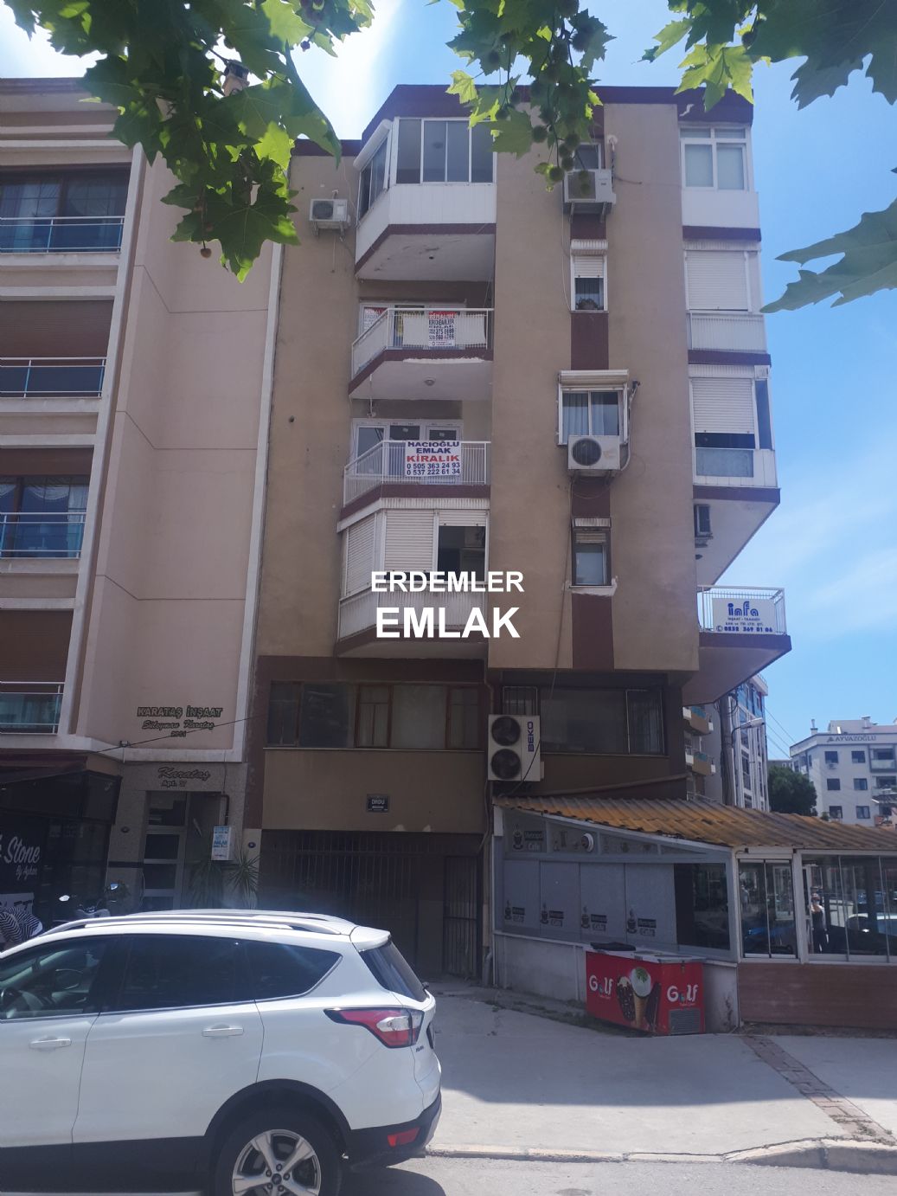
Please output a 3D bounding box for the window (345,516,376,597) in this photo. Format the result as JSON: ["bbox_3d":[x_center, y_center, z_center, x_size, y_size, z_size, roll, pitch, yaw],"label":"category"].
[{"bbox_3d":[-1.661,-0.797,17.500,0.060,1.372,1.069,10,-16,-31],"label":"window"}]

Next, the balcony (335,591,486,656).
[{"bbox_3d":[-0.734,0.440,17.213,2.918,1.080,1.588,1,-14,2],"label":"balcony"}]

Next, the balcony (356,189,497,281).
[{"bbox_3d":[-0.516,-7.521,19.202,2.906,1.127,1.436,1,-15,1],"label":"balcony"}]

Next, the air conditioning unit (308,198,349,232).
[{"bbox_3d":[-2.627,-8.515,20.734,0.819,0.531,0.300,1,-12,1],"label":"air conditioning unit"}]

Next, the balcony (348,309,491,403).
[{"bbox_3d":[-0.606,-5.055,19.413,3.070,1.162,1.780,1,-12,1],"label":"balcony"}]

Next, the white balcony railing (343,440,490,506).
[{"bbox_3d":[-0.669,-2.202,17.956,2.874,1.156,1.482,1,-14,1],"label":"white balcony railing"}]

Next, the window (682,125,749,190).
[{"bbox_3d":[5.347,-8.860,18.811,1.340,1.488,0.100,1,-15,1],"label":"window"}]

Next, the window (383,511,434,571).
[{"bbox_3d":[-0.704,-1.041,16.823,0.885,1.132,0.080,1,-15,1],"label":"window"}]

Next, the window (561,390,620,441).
[{"bbox_3d":[2.647,-3.405,17.423,1.141,1.126,0.158,1,-14,1],"label":"window"}]

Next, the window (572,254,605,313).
[{"bbox_3d":[2.718,-6.102,18.054,0.694,1.281,0.150,1,-15,1],"label":"window"}]

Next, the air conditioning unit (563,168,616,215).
[{"bbox_3d":[2.716,-7.938,18.234,0.913,0.730,0.330,1,-15,1],"label":"air conditioning unit"}]

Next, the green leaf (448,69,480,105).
[{"bbox_3d":[0.037,-1.272,2.324,0.073,0.078,0.045,1,-12,1],"label":"green leaf"}]

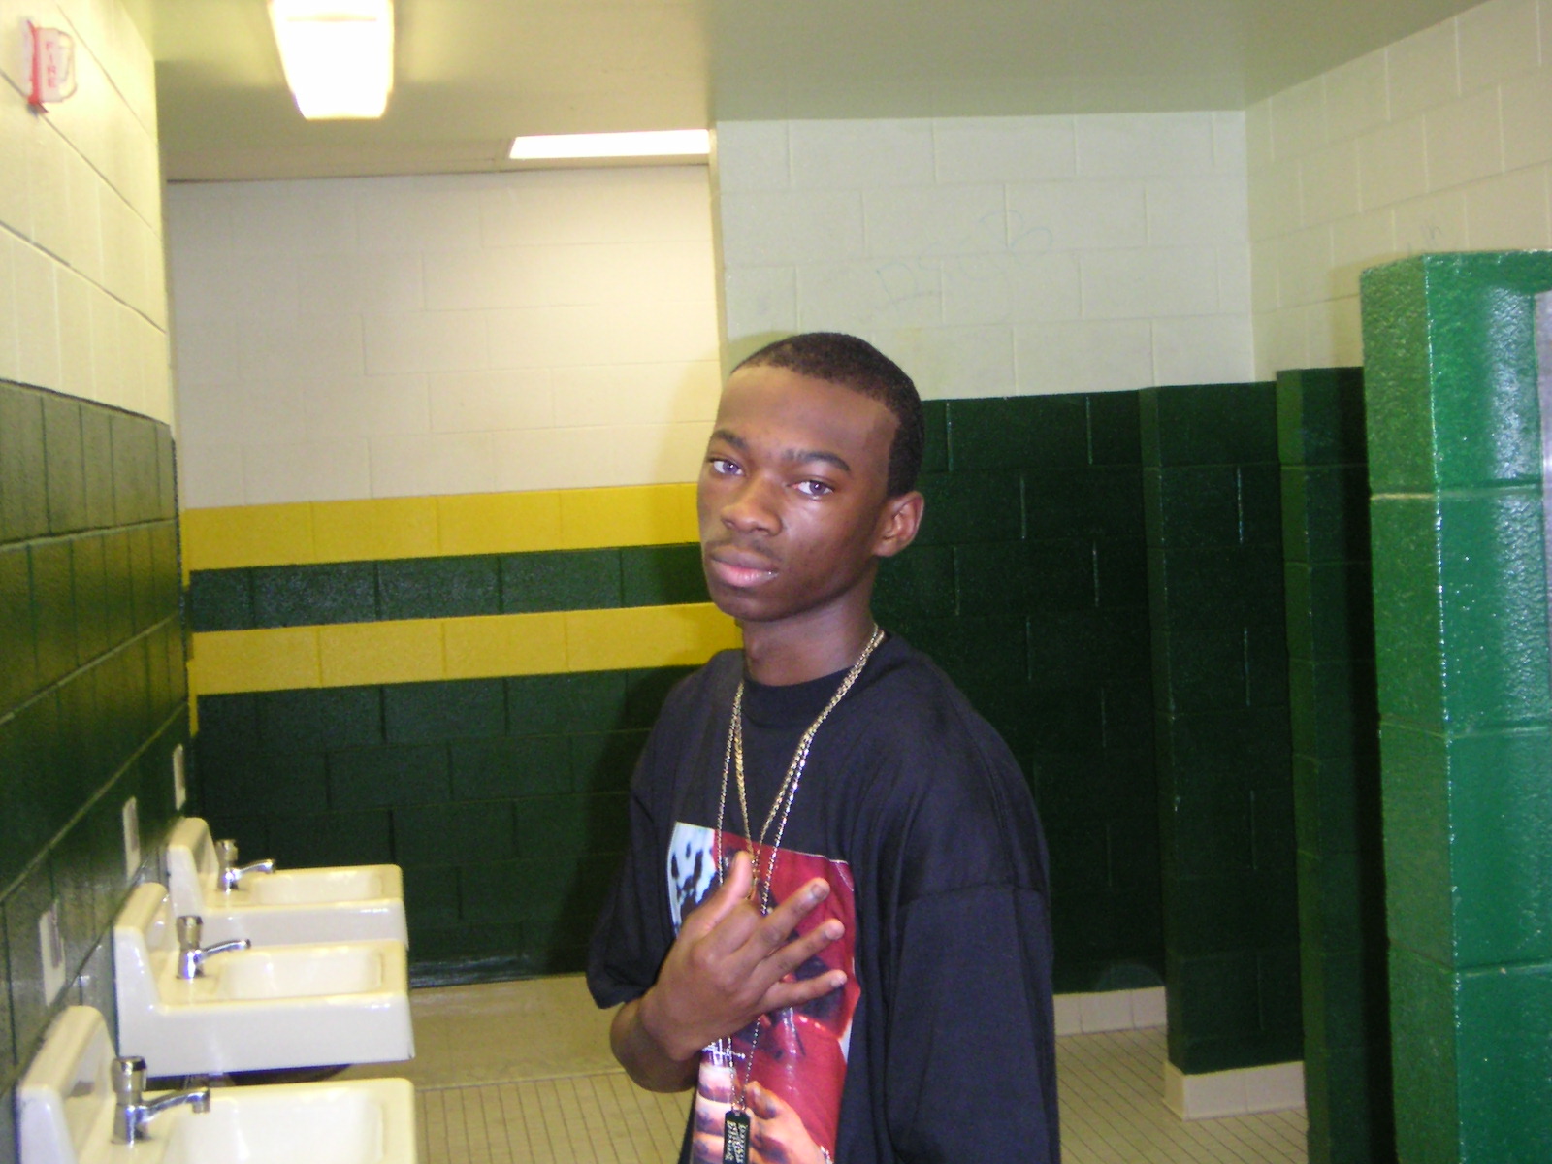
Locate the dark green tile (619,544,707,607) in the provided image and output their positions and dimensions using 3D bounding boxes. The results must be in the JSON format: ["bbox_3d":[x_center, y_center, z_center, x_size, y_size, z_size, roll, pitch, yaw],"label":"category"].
[{"bbox_3d":[-0.317,-0.024,7.891,0.400,0.198,0.030,-3,3,-9],"label":"dark green tile"}]

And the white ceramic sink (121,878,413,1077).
[{"bbox_3d":[-0.856,0.663,3.990,0.462,0.272,0.485,-3,3,-9],"label":"white ceramic sink"}]

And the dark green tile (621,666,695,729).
[{"bbox_3d":[-0.293,0.385,7.883,0.398,0.195,0.050,-3,3,-9],"label":"dark green tile"}]

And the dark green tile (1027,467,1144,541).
[{"bbox_3d":[0.888,-0.225,6.567,0.398,0.195,0.050,-3,3,-9],"label":"dark green tile"}]

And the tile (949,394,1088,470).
[{"bbox_3d":[0.681,-0.415,6.560,0.400,0.198,0.030,-3,3,-9],"label":"tile"}]

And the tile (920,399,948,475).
[{"bbox_3d":[0.279,-0.395,6.491,0.400,0.197,0.060,-3,3,-9],"label":"tile"}]

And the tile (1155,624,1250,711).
[{"bbox_3d":[1.068,0.219,5.883,0.197,0.197,0.140,-3,3,-9],"label":"tile"}]

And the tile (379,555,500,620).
[{"bbox_3d":[-1.111,0.023,7.715,0.400,0.197,0.060,-3,3,-9],"label":"tile"}]

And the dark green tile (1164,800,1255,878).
[{"bbox_3d":[1.080,0.626,5.858,0.195,0.197,0.140,-3,3,-9],"label":"dark green tile"}]

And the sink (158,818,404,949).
[{"bbox_3d":[-0.979,0.618,4.764,0.455,0.270,0.465,-3,3,-9],"label":"sink"}]

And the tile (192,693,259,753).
[{"bbox_3d":[-1.797,0.471,7.668,0.197,0.198,0.030,-3,3,-9],"label":"tile"}]

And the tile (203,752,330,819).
[{"bbox_3d":[-1.681,0.666,7.642,0.398,0.197,0.050,-3,3,-9],"label":"tile"}]

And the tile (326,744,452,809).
[{"bbox_3d":[-1.283,0.642,7.713,0.400,0.197,0.060,-3,3,-9],"label":"tile"}]

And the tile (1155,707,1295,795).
[{"bbox_3d":[1.170,0.418,5.864,0.398,0.197,0.140,-3,3,-9],"label":"tile"}]

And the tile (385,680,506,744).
[{"bbox_3d":[-1.097,0.429,7.782,0.400,0.198,0.030,-3,3,-9],"label":"tile"}]

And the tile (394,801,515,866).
[{"bbox_3d":[-1.073,0.834,7.754,0.400,0.197,0.060,-3,3,-9],"label":"tile"}]

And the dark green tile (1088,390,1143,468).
[{"bbox_3d":[1.079,-0.439,6.591,0.398,0.195,0.050,-3,3,-9],"label":"dark green tile"}]

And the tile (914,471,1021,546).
[{"bbox_3d":[0.488,-0.203,6.501,0.398,0.195,0.050,-3,3,-9],"label":"tile"}]

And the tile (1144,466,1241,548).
[{"bbox_3d":[1.049,-0.187,5.864,0.197,0.197,0.140,-3,3,-9],"label":"tile"}]

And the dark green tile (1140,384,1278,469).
[{"bbox_3d":[1.131,-0.393,5.823,0.398,0.197,0.140,-3,3,-9],"label":"dark green tile"}]

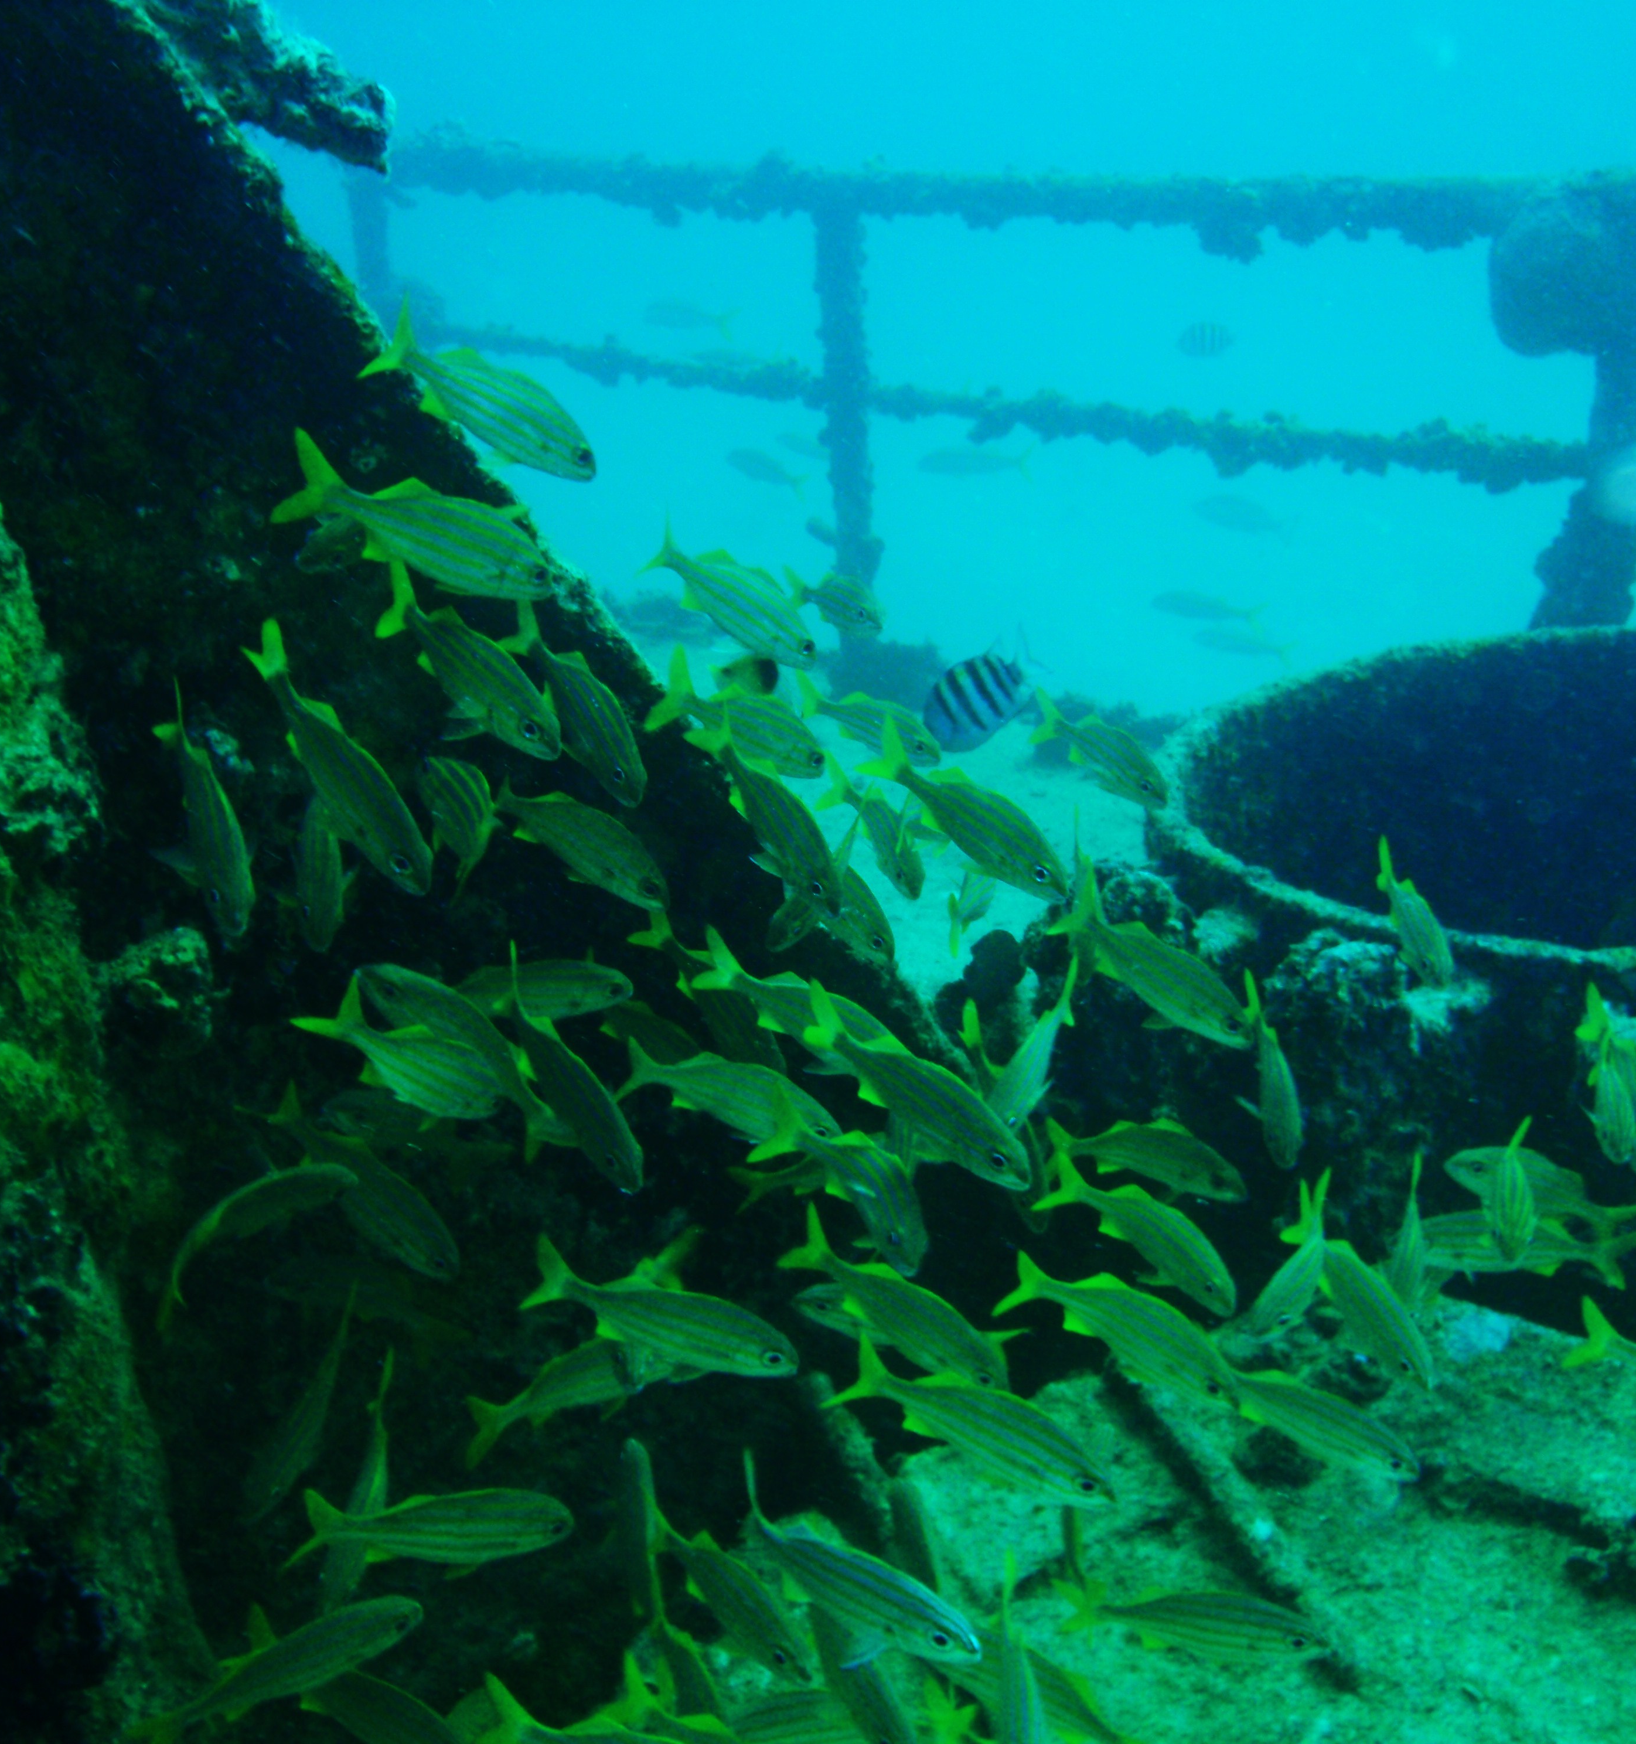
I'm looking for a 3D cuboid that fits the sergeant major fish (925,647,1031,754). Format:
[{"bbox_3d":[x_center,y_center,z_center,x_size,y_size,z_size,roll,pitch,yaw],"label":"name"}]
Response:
[{"bbox_3d":[0.157,-0.171,1.800,0.150,0.085,0.032,-33,16,7],"label":"sergeant major fish"}]

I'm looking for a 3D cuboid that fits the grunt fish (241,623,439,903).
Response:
[{"bbox_3d":[-0.284,-0.069,1.120,0.064,0.195,0.033,-40,-19,32],"label":"grunt fish"}]

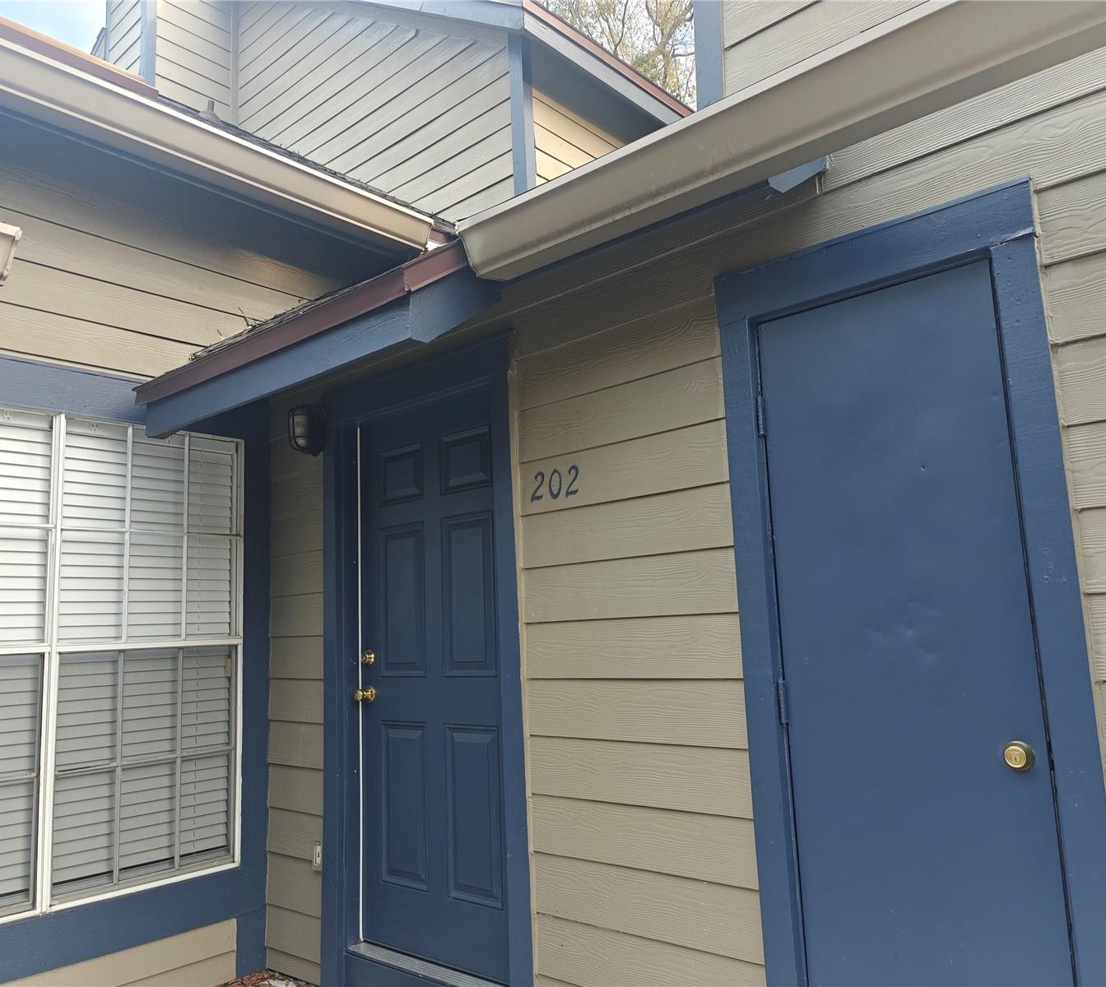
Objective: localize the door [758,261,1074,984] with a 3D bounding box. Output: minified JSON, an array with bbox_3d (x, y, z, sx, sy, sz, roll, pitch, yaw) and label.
[{"bbox_3d":[0.845,0.499,2.084,0.600,2.030,0.050,-10,-11,41],"label":"door"}]

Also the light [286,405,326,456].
[{"bbox_3d":[-1.045,-0.264,3.704,0.115,0.205,0.120,-10,-11,41],"label":"light"}]

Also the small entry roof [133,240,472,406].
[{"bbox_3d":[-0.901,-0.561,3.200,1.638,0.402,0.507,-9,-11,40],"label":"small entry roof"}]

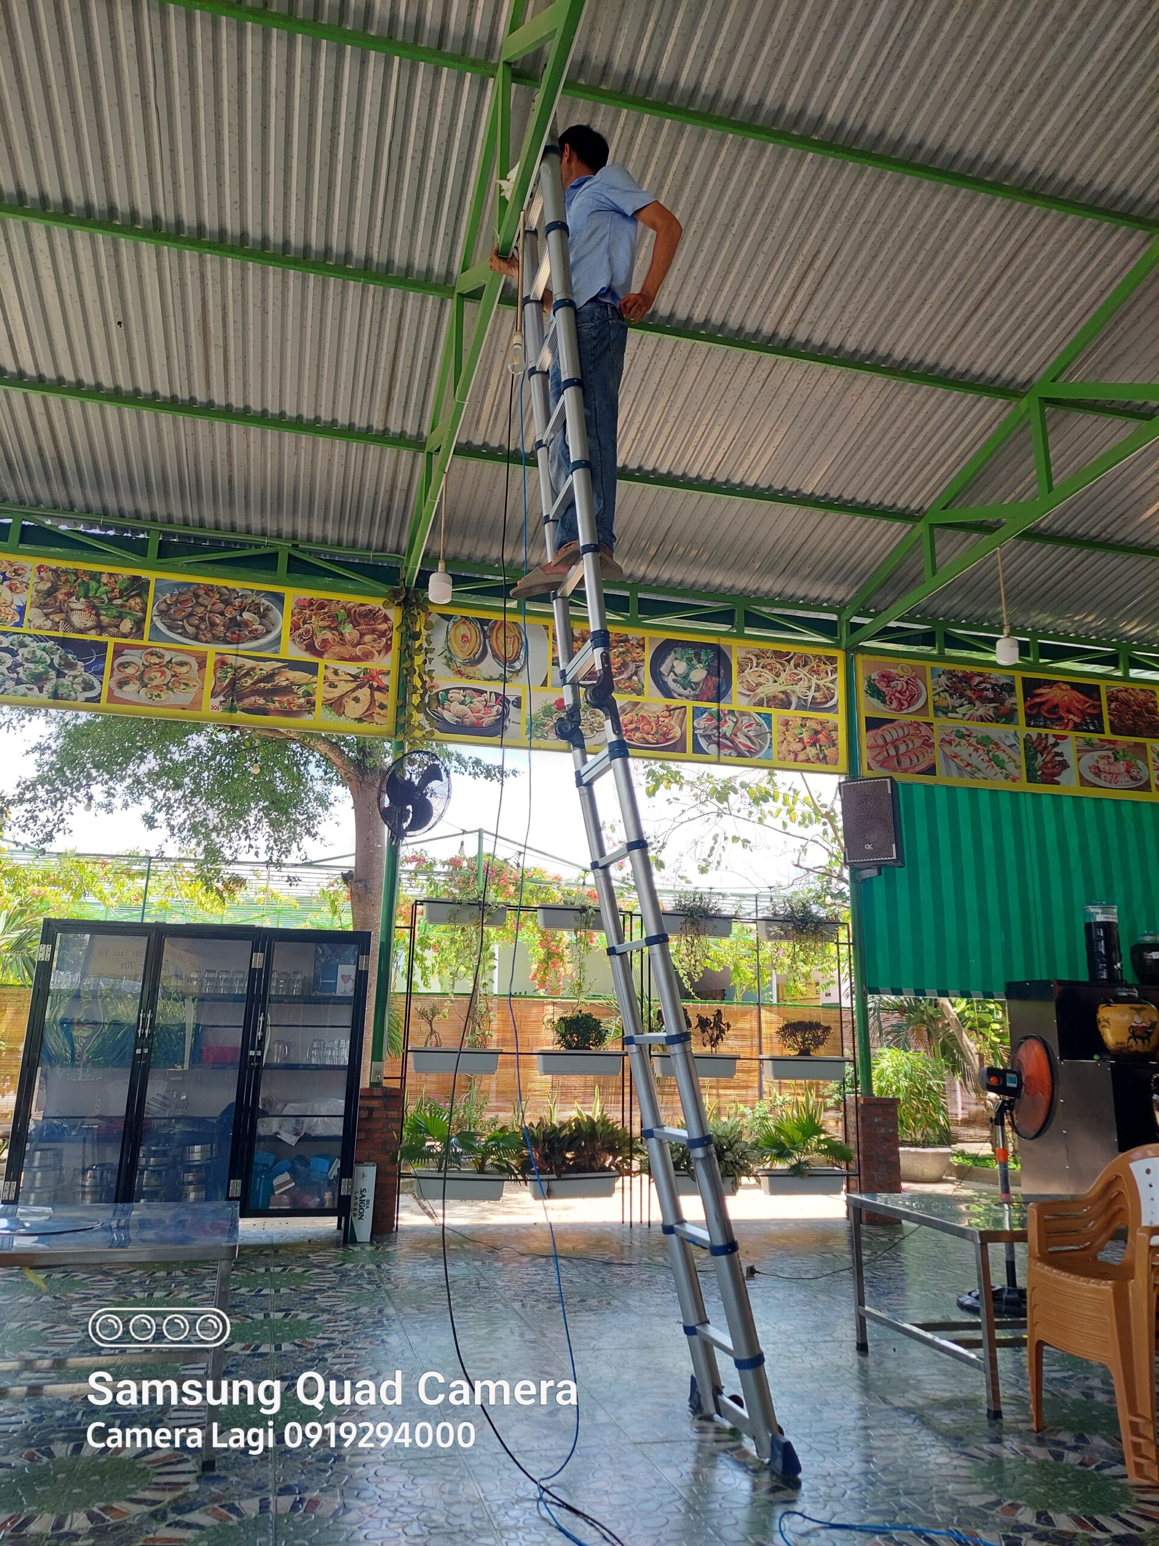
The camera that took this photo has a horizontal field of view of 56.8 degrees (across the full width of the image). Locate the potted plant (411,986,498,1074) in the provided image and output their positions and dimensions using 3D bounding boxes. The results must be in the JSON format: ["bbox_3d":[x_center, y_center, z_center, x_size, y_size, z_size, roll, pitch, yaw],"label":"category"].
[{"bbox_3d":[-0.813,1.703,7.063,0.590,0.550,0.220,5,-15,-14],"label":"potted plant"}]

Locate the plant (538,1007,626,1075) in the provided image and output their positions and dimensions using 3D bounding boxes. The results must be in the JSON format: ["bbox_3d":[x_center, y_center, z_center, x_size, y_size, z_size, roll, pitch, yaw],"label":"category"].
[{"bbox_3d":[-0.003,1.818,7.247,0.585,0.450,0.280,5,-15,-14],"label":"plant"}]

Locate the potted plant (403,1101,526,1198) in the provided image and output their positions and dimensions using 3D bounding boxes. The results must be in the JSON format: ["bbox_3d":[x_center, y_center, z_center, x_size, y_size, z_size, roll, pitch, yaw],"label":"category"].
[{"bbox_3d":[-0.762,2.414,6.891,0.780,0.610,0.450,5,-15,-14],"label":"potted plant"}]

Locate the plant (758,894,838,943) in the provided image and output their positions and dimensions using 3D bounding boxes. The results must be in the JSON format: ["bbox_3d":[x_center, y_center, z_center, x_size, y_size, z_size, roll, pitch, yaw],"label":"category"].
[{"bbox_3d":[1.614,1.070,7.869,0.570,0.350,0.260,5,-15,-14],"label":"plant"}]

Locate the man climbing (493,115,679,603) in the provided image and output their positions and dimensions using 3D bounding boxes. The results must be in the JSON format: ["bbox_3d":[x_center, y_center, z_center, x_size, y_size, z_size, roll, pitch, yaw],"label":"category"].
[{"bbox_3d":[0.014,-1.534,3.801,0.680,1.746,0.520,4,-15,-12],"label":"man climbing"}]

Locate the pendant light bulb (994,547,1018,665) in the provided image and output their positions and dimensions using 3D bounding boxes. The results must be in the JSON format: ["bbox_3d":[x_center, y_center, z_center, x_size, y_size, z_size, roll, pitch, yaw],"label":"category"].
[{"bbox_3d":[2.673,-1.053,6.781,0.130,0.805,0.130,4,-15,-12],"label":"pendant light bulb"}]

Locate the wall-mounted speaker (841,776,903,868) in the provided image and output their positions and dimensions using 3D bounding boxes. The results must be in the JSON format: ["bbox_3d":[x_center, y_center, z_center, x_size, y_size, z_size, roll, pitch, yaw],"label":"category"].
[{"bbox_3d":[2.100,0.368,7.670,0.363,0.596,0.310,-6,-13,26],"label":"wall-mounted speaker"}]

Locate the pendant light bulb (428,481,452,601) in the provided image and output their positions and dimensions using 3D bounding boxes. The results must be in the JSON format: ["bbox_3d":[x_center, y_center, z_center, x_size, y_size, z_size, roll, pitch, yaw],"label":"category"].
[{"bbox_3d":[-0.777,-1.319,6.122,0.130,0.769,0.130,4,-15,-12],"label":"pendant light bulb"}]

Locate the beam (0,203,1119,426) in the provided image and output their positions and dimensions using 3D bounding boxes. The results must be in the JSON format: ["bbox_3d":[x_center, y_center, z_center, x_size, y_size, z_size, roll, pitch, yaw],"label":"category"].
[{"bbox_3d":[0.379,-2.369,5.711,6.280,0.055,0.045,5,-15,-14],"label":"beam"}]

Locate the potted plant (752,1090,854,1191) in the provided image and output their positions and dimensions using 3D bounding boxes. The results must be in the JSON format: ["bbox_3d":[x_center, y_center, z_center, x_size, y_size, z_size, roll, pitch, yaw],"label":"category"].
[{"bbox_3d":[1.563,2.575,7.462,0.700,0.650,0.450,5,-15,-14],"label":"potted plant"}]

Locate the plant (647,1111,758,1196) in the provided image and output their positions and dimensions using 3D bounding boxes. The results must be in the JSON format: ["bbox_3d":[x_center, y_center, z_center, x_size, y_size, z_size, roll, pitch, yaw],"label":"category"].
[{"bbox_3d":[0.821,2.572,7.267,0.750,0.550,0.420,5,-15,-14],"label":"plant"}]

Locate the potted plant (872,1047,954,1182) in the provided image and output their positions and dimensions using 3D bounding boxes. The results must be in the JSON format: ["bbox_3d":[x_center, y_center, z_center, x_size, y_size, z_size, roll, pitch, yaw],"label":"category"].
[{"bbox_3d":[3.132,3.232,10.221,0.840,1.210,0.840,5,-15,-14],"label":"potted plant"}]

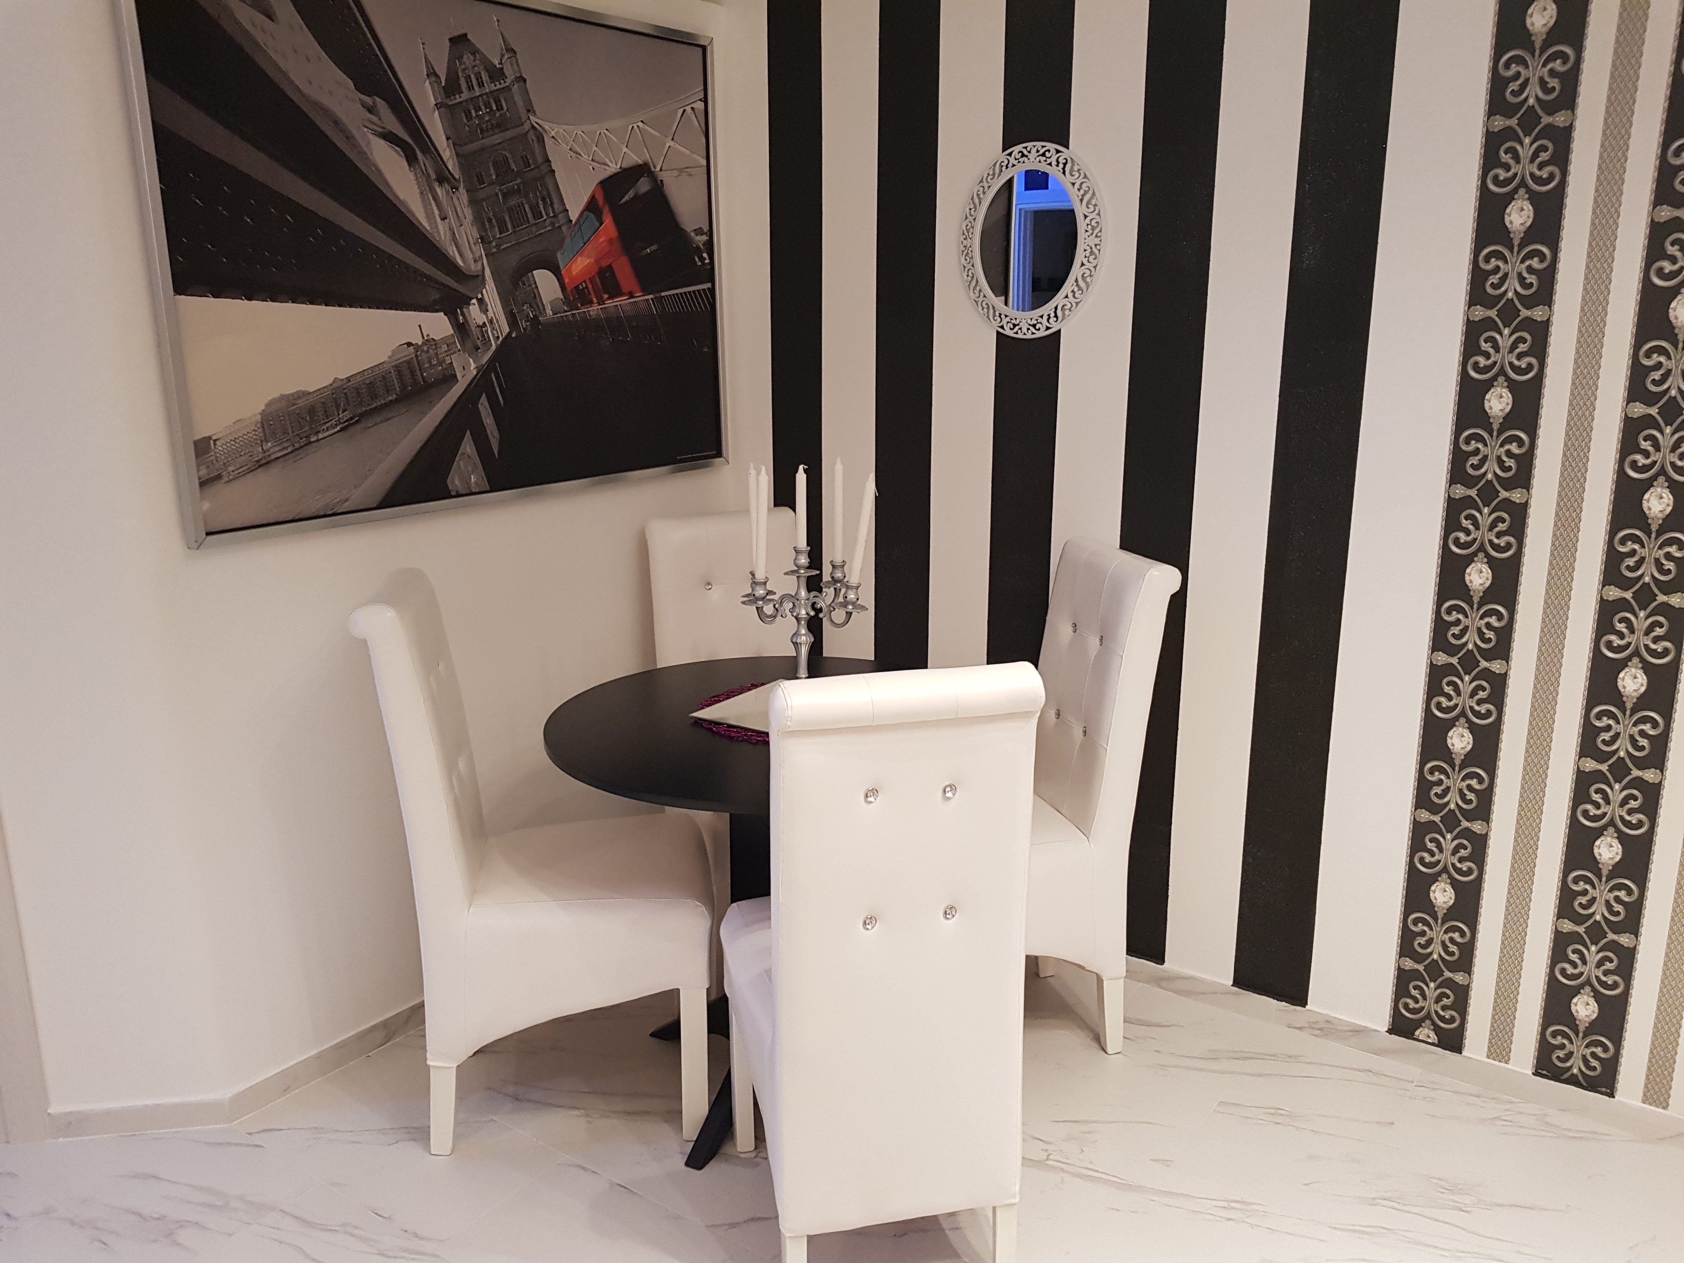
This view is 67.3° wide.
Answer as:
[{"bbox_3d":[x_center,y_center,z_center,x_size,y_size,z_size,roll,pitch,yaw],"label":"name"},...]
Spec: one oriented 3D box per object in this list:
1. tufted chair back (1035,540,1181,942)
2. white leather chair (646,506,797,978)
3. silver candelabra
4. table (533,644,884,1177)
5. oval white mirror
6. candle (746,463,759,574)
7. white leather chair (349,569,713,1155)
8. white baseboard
[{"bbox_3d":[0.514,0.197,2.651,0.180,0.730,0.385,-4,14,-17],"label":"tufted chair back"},{"bbox_3d":[-0.205,0.263,3.005,0.415,1.025,0.575,-5,14,-21],"label":"white leather chair"},{"bbox_3d":[-0.077,-0.019,2.476,0.250,0.300,0.250,9,16,34],"label":"silver candelabra"},{"bbox_3d":[-0.098,0.529,2.456,0.900,0.759,0.900,9,16,34],"label":"table"},{"bbox_3d":[0.401,-0.846,2.746,0.337,0.405,0.022,9,16,34],"label":"oval white mirror"},{"bbox_3d":[-0.175,-0.205,2.490,0.020,0.235,0.020,0,13,0],"label":"candle"},{"bbox_3d":[-0.538,0.408,2.386,0.576,1.025,0.415,-1,13,-5],"label":"white leather chair"},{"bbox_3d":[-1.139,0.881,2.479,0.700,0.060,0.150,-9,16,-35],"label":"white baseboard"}]

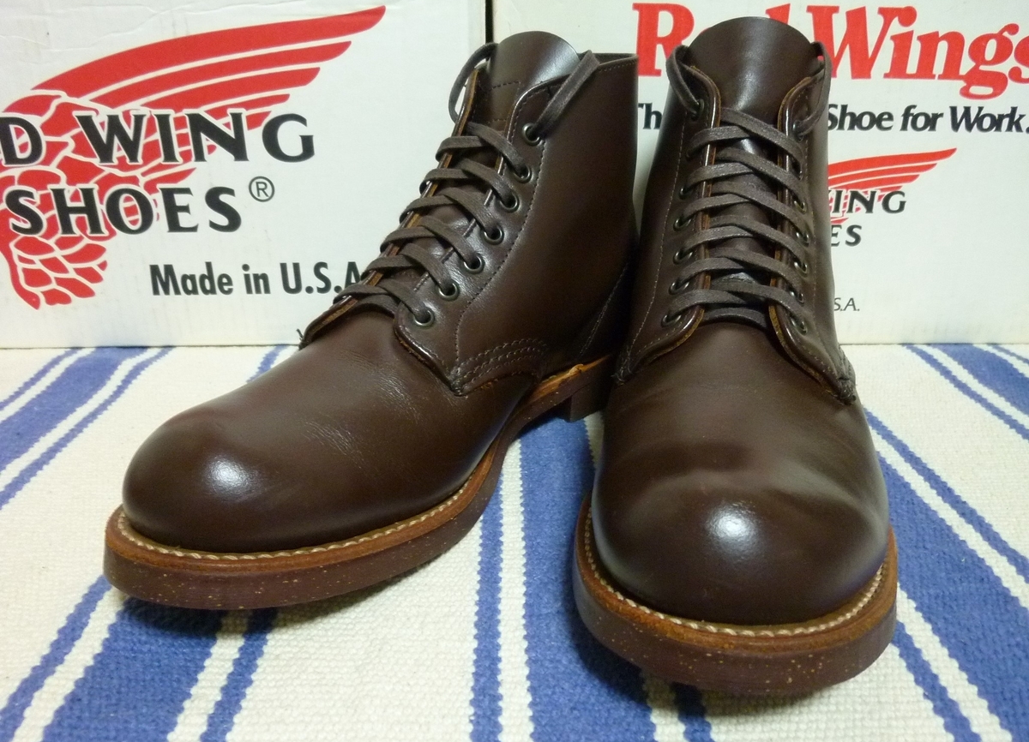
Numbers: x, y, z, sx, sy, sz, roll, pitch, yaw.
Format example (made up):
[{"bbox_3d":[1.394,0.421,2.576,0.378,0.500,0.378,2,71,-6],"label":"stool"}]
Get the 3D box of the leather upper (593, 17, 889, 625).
[{"bbox_3d":[0.092,-0.057,0.289,0.102,0.154,0.284,5,23,13],"label":"leather upper"}]

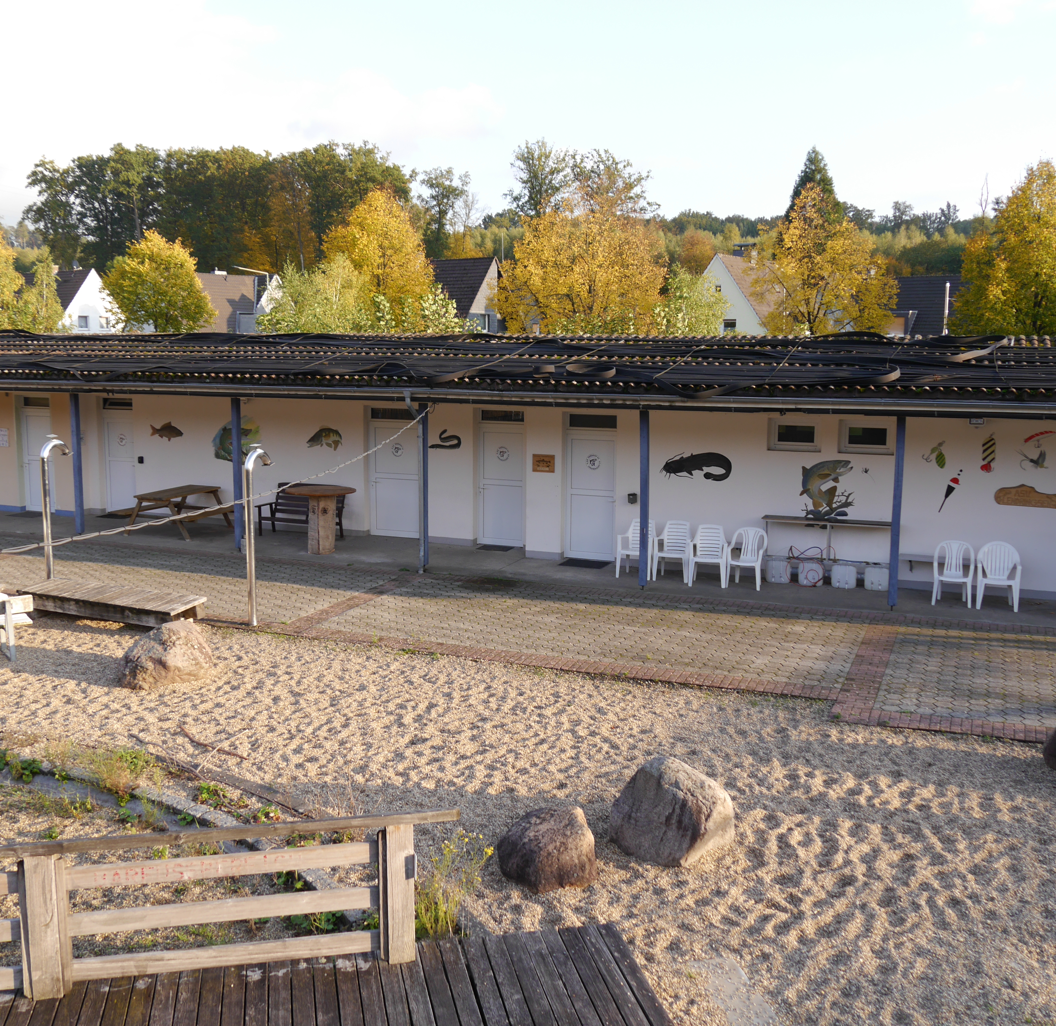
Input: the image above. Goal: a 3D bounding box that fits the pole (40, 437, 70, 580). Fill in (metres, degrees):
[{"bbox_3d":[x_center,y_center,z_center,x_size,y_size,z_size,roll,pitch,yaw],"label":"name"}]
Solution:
[{"bbox_3d":[-6.818,0.088,16.056,0.130,2.320,0.540,4,9,21],"label":"pole"}]

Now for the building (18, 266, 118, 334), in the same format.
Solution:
[{"bbox_3d":[-35.270,-13.737,81.307,9.500,8.400,8.500,5,9,30],"label":"building"}]

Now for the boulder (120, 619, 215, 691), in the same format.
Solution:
[{"bbox_3d":[-3.907,1.487,11.948,0.930,0.590,0.780,-2,8,-18],"label":"boulder"}]

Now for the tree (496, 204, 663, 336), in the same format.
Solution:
[{"bbox_3d":[2.432,-9.520,51.172,8.000,10.100,7.800,2,8,10],"label":"tree"}]

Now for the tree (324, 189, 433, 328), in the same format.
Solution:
[{"bbox_3d":[-6.272,-8.363,46.269,5.189,9.986,5.189,-1,9,-8],"label":"tree"}]

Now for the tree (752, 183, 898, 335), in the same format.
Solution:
[{"bbox_3d":[11.928,-7.987,44.303,5.880,10.087,5.880,3,9,15],"label":"tree"}]

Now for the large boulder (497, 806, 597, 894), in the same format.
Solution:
[{"bbox_3d":[0.130,2.360,7.870,0.720,0.510,0.600,0,9,0],"label":"large boulder"}]

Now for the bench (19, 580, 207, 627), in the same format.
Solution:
[{"bbox_3d":[-5.719,1.268,15.197,2.780,0.280,0.880,4,9,20],"label":"bench"}]

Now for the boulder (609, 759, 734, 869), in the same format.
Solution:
[{"bbox_3d":[1.057,2.090,7.962,0.850,0.600,0.730,2,8,8],"label":"boulder"}]

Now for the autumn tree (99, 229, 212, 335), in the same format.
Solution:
[{"bbox_3d":[-18.925,-9.935,56.193,5.700,9.150,5.600,-2,8,-18],"label":"autumn tree"}]

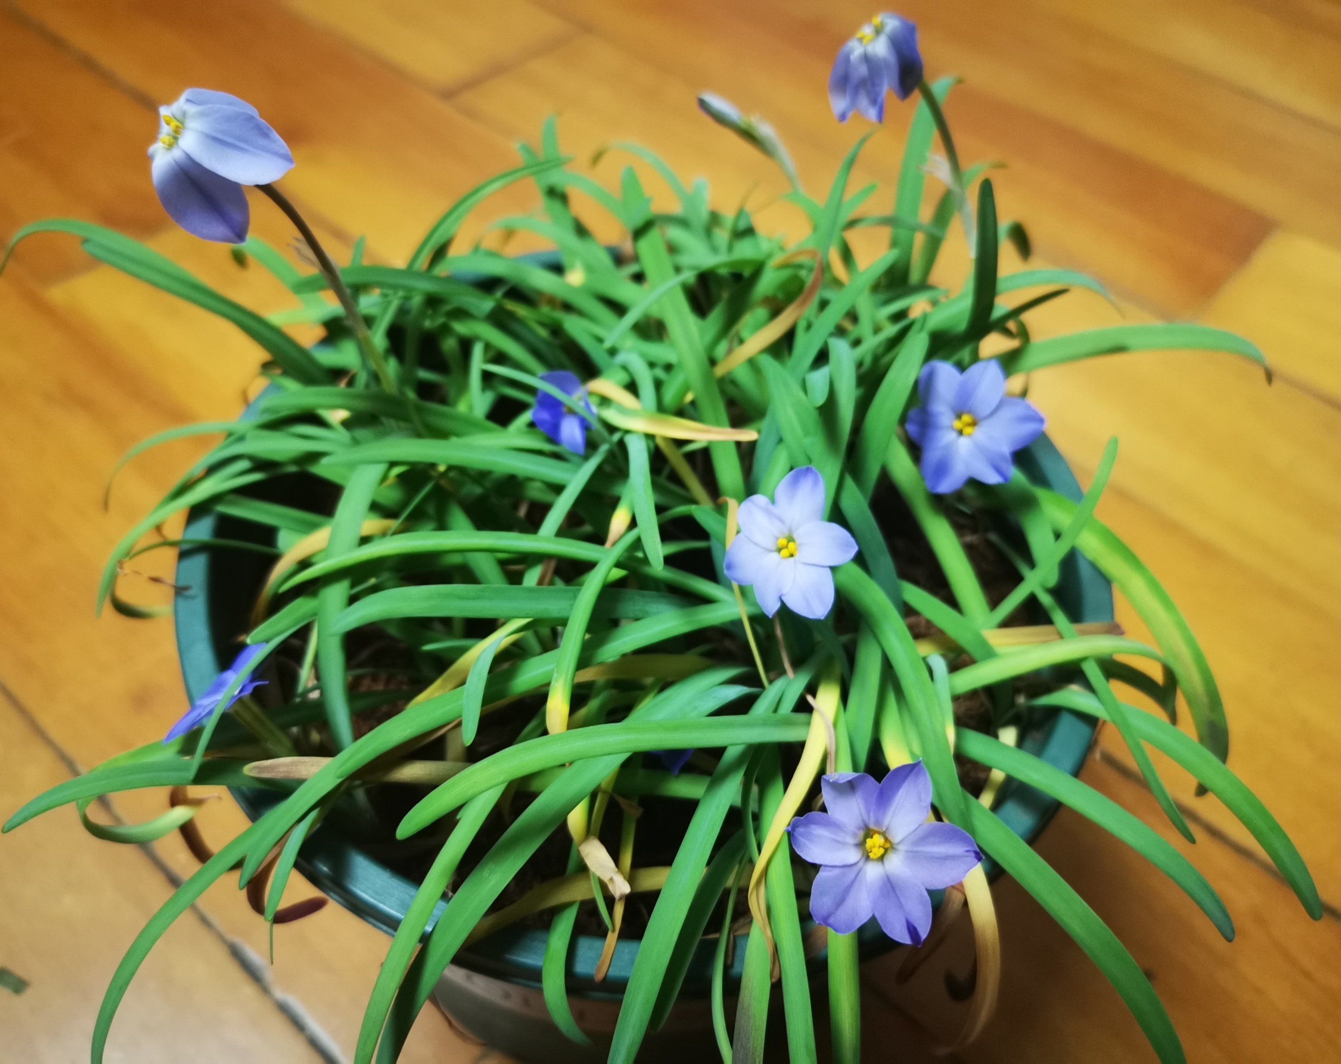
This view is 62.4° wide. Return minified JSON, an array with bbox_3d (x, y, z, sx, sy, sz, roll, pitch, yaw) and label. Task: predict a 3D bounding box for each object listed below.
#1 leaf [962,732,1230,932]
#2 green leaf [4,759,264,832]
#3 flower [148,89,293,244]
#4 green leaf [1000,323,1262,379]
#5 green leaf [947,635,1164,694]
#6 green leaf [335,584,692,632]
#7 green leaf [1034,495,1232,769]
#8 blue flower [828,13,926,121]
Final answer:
[{"bbox_3d":[0.083,0.057,0.209,0.065,0.017,0.008,35,55,5],"label":"leaf"},{"bbox_3d":[-0.107,0.051,0.216,0.054,0.012,0.006,-12,51,0],"label":"green leaf"},{"bbox_3d":[-0.079,-0.064,0.194,0.023,0.022,0.023,31,47,-20],"label":"flower"},{"bbox_3d":[0.131,-0.047,0.296,0.088,0.018,0.006,-1,49,-18],"label":"green leaf"},{"bbox_3d":[0.090,0.030,0.255,0.050,0.009,0.005,-9,45,2],"label":"green leaf"},{"bbox_3d":[-0.032,0.016,0.232,0.077,0.017,0.010,-2,50,-9],"label":"green leaf"},{"bbox_3d":[0.113,0.021,0.267,0.007,0.020,0.076,-28,77,-4],"label":"green leaf"},{"bbox_3d":[0.046,-0.103,0.246,0.024,0.023,0.022,-35,96,-28],"label":"blue flower"}]

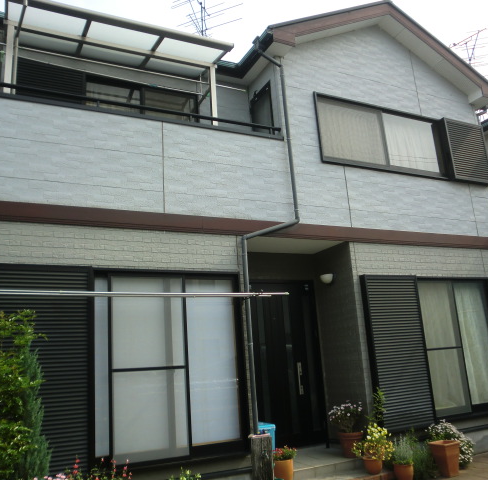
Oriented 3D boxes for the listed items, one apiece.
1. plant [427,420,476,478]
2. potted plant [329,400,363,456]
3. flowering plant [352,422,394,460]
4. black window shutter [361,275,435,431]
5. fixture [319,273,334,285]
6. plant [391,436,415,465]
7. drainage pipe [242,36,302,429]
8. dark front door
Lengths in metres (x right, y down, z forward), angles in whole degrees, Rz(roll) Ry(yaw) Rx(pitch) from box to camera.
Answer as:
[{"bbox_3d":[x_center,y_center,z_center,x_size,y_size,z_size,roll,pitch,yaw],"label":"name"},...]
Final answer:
[{"bbox_3d":[2.651,2.652,6.176,0.570,0.640,0.480,-9,-15,20],"label":"plant"},{"bbox_3d":[1.361,2.525,6.440,0.431,0.712,0.421,3,-15,-27],"label":"potted plant"},{"bbox_3d":[1.654,2.578,6.150,0.501,0.441,0.471,3,-15,-27],"label":"flowering plant"},{"bbox_3d":[2.179,1.540,6.802,0.963,2.066,0.120,3,-15,-27],"label":"black window shutter"},{"bbox_3d":[1.234,0.597,7.280,0.130,0.140,0.241,3,-15,-27],"label":"fixture"},{"bbox_3d":[1.883,2.506,5.728,0.270,0.310,0.260,-7,-14,15],"label":"plant"},{"bbox_3d":[0.398,-0.123,6.337,0.880,5.800,0.170,3,-15,-25],"label":"drainage pipe"},{"bbox_3d":[0.623,1.791,7.048,1.200,2.400,0.110,3,-15,-25],"label":"dark front door"}]

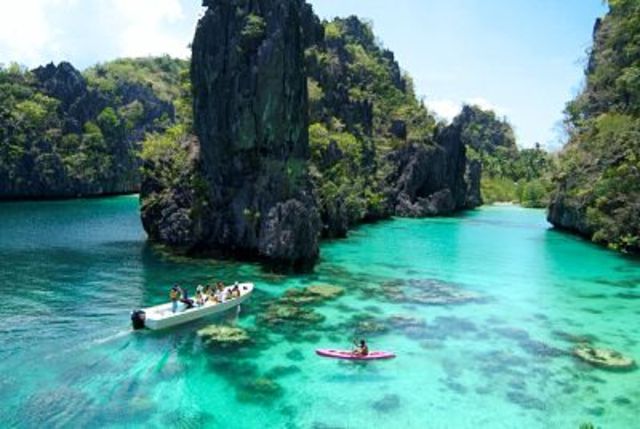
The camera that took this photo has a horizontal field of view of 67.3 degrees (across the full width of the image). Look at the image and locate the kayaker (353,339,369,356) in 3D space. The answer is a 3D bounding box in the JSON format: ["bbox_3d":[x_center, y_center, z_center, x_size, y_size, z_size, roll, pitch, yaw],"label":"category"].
[{"bbox_3d":[2.040,6.668,24.130,0.820,0.820,0.520,1,6,6],"label":"kayaker"}]

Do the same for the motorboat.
[{"bbox_3d":[-7.850,5.851,31.254,8.000,1.500,2.150,-5,8,-42],"label":"motorboat"}]

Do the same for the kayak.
[{"bbox_3d":[1.800,7.009,24.236,3.950,0.340,0.700,1,6,6],"label":"kayak"}]

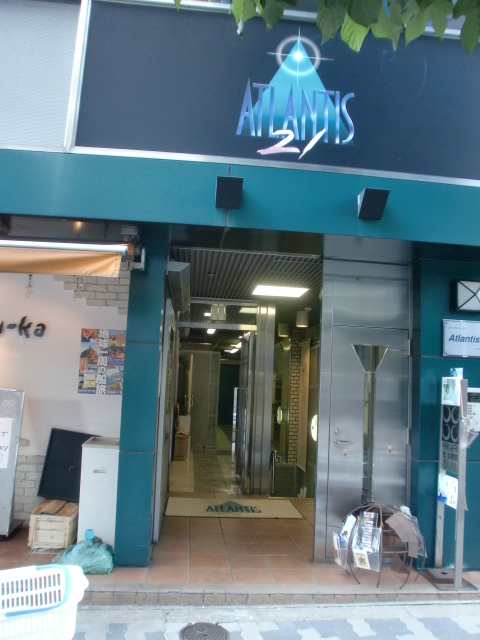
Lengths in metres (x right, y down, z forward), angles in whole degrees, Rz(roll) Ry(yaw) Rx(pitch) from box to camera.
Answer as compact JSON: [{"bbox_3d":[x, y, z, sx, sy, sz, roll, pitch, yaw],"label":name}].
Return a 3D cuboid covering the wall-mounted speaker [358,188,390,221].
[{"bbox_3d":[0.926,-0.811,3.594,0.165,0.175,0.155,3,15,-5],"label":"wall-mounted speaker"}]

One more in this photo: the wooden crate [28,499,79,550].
[{"bbox_3d":[-1.538,1.703,4.365,0.320,0.270,0.500,3,-6,-5],"label":"wooden crate"}]

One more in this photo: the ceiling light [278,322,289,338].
[{"bbox_3d":[0.854,0.215,10.111,0.175,0.250,0.175,3,-5,-5],"label":"ceiling light"}]

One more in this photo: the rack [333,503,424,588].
[{"bbox_3d":[1.081,1.695,3.971,0.680,0.520,0.660,3,-5,-5],"label":"rack"}]

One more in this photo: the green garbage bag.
[{"bbox_3d":[-1.169,1.741,3.897,0.460,0.230,0.290,3,-5,-5],"label":"green garbage bag"}]

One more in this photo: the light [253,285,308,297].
[{"bbox_3d":[0.474,-0.350,6.224,0.610,0.060,0.650,3,-6,-5],"label":"light"}]

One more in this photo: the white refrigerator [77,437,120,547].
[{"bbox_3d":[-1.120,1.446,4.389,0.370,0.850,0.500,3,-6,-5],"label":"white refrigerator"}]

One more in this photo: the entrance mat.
[{"bbox_3d":[-0.075,2.050,5.672,1.430,0.012,0.850,3,-6,-5],"label":"entrance mat"}]

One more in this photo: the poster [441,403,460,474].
[{"bbox_3d":[1.653,0.931,4.071,0.020,0.500,0.380,2,-5,3],"label":"poster"}]

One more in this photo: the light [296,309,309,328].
[{"bbox_3d":[0.978,0.000,8.073,0.175,0.250,0.175,3,-5,-5],"label":"light"}]

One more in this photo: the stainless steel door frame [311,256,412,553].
[{"bbox_3d":[1.034,0.741,4.387,0.777,2.490,0.140,3,-5,-5],"label":"stainless steel door frame"}]

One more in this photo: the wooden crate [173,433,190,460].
[{"bbox_3d":[-0.989,2.137,8.768,0.200,0.420,0.420,2,-6,3],"label":"wooden crate"}]

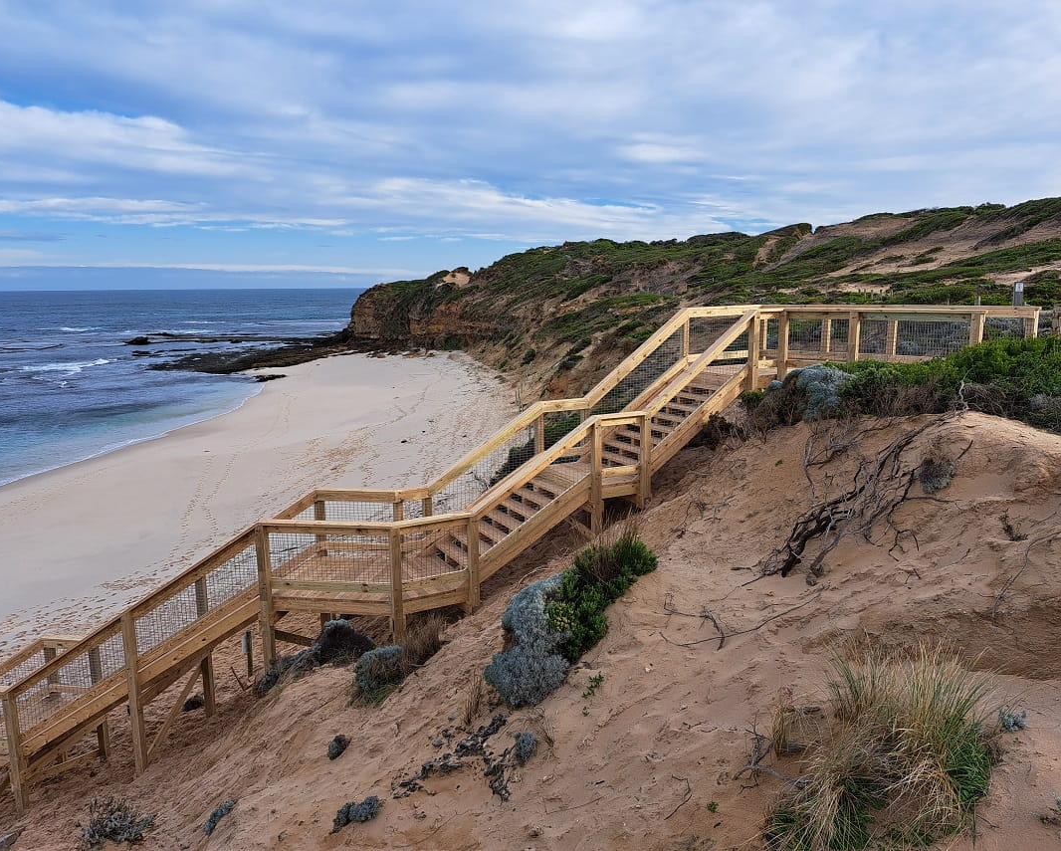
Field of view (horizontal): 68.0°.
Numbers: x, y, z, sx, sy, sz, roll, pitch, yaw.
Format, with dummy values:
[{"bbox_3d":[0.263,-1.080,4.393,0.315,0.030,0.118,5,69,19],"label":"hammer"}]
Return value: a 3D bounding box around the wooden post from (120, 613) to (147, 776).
[{"bbox_3d":[-6.233,4.266,12.397,0.135,2.748,0.135,2,10,13],"label":"wooden post"}]

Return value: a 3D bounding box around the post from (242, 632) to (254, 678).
[{"bbox_3d":[-5.269,4.308,14.796,0.110,0.918,0.110,0,10,0],"label":"post"}]

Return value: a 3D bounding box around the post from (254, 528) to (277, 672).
[{"bbox_3d":[-4.080,2.713,12.167,0.125,2.345,0.125,1,10,7],"label":"post"}]

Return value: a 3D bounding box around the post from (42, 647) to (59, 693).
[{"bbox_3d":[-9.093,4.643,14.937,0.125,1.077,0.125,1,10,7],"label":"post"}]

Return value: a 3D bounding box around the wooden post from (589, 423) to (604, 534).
[{"bbox_3d":[1.102,0.899,13.099,0.125,1.926,0.125,-5,11,-26],"label":"wooden post"}]

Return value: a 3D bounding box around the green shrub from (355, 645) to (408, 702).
[{"bbox_3d":[-1.906,3.166,10.011,0.660,0.550,0.600,-3,10,-12],"label":"green shrub"}]

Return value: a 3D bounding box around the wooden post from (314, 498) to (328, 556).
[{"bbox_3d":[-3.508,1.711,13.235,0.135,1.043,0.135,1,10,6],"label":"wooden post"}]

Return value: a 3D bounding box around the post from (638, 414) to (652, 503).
[{"bbox_3d":[1.951,0.605,13.470,0.125,1.605,0.125,-5,11,-26],"label":"post"}]

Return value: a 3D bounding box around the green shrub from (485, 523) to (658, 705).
[{"bbox_3d":[0.450,1.800,7.816,1.100,0.900,1.800,4,11,24],"label":"green shrub"}]

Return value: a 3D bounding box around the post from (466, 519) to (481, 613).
[{"bbox_3d":[-0.860,2.102,11.822,0.135,1.506,0.135,-7,12,-33],"label":"post"}]

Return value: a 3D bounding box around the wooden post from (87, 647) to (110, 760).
[{"bbox_3d":[-8.180,5.284,14.901,0.135,2.341,0.135,2,10,13],"label":"wooden post"}]

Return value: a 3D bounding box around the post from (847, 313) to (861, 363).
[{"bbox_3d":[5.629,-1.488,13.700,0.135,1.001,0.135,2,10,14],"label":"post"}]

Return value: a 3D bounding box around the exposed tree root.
[{"bbox_3d":[3.496,0.722,8.515,1.950,1.400,1.300,4,11,24],"label":"exposed tree root"}]

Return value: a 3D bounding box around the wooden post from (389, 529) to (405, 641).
[{"bbox_3d":[-2.013,2.435,11.915,0.125,1.820,0.125,-2,10,-10],"label":"wooden post"}]

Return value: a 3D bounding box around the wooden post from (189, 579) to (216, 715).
[{"bbox_3d":[-5.952,4.036,14.453,0.125,2.795,0.125,1,10,7],"label":"wooden post"}]

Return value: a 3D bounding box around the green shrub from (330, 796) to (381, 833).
[{"bbox_3d":[-1.343,2.992,6.048,0.400,0.210,0.250,-3,10,-14],"label":"green shrub"}]

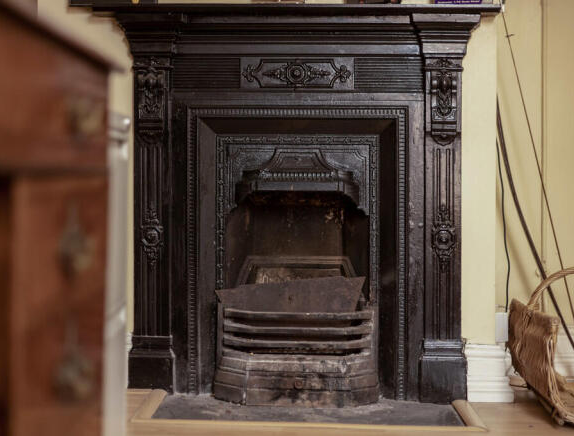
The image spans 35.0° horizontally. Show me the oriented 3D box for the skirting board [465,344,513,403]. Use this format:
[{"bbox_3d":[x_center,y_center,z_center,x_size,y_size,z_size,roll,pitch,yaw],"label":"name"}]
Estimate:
[{"bbox_3d":[0.597,0.459,2.700,0.147,0.169,0.047,0,2,2],"label":"skirting board"}]

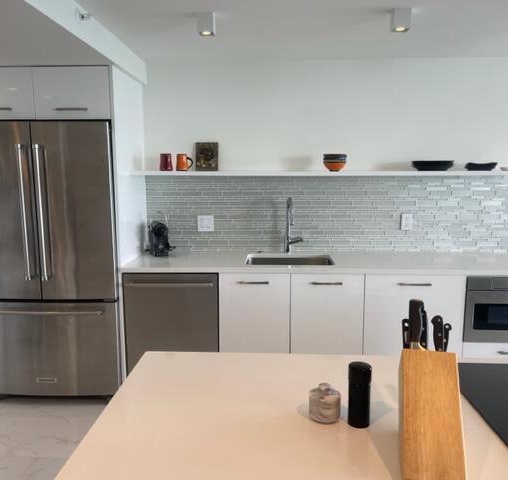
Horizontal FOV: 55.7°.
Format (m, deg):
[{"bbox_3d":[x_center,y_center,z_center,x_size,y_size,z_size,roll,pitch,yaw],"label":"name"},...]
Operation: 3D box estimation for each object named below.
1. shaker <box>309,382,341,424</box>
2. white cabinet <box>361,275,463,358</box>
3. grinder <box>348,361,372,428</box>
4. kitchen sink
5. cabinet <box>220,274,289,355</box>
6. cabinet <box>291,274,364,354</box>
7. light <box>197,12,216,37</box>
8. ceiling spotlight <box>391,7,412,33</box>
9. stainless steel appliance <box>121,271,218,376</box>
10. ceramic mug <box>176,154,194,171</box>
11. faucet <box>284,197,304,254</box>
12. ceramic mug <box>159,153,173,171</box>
[{"bbox_3d":[0.172,0.388,1.165,0.076,0.084,0.076,0,8,3],"label":"shaker"},{"bbox_3d":[1.013,0.565,3.303,0.614,0.783,0.600,0,8,3],"label":"white cabinet"},{"bbox_3d":[0.254,0.371,1.150,0.049,0.144,0.049,0,9,3],"label":"grinder"},{"bbox_3d":[0.246,0.234,3.290,0.575,0.200,0.430,0,8,3],"label":"kitchen sink"},{"bbox_3d":[0.021,0.574,3.371,0.457,0.843,0.600,0,9,3],"label":"cabinet"},{"bbox_3d":[0.479,0.562,3.332,0.456,0.783,0.600,0,8,3],"label":"cabinet"},{"bbox_3d":[-0.233,-1.070,2.390,0.084,0.092,0.084,0,9,3],"label":"light"},{"bbox_3d":[0.718,-1.065,2.341,0.084,0.092,0.084,0,9,3],"label":"ceiling spotlight"},{"bbox_3d":[-0.510,0.562,3.360,0.610,0.783,0.610,0,8,3],"label":"stainless steel appliance"},{"bbox_3d":[-0.491,-0.549,3.418,0.125,0.116,0.086,0,8,3],"label":"ceramic mug"},{"bbox_3d":[0.296,-0.091,3.368,0.125,0.416,0.250,-1,9,-4],"label":"faucet"},{"bbox_3d":[-0.603,-0.523,3.259,0.086,0.113,0.114,0,9,3],"label":"ceramic mug"}]

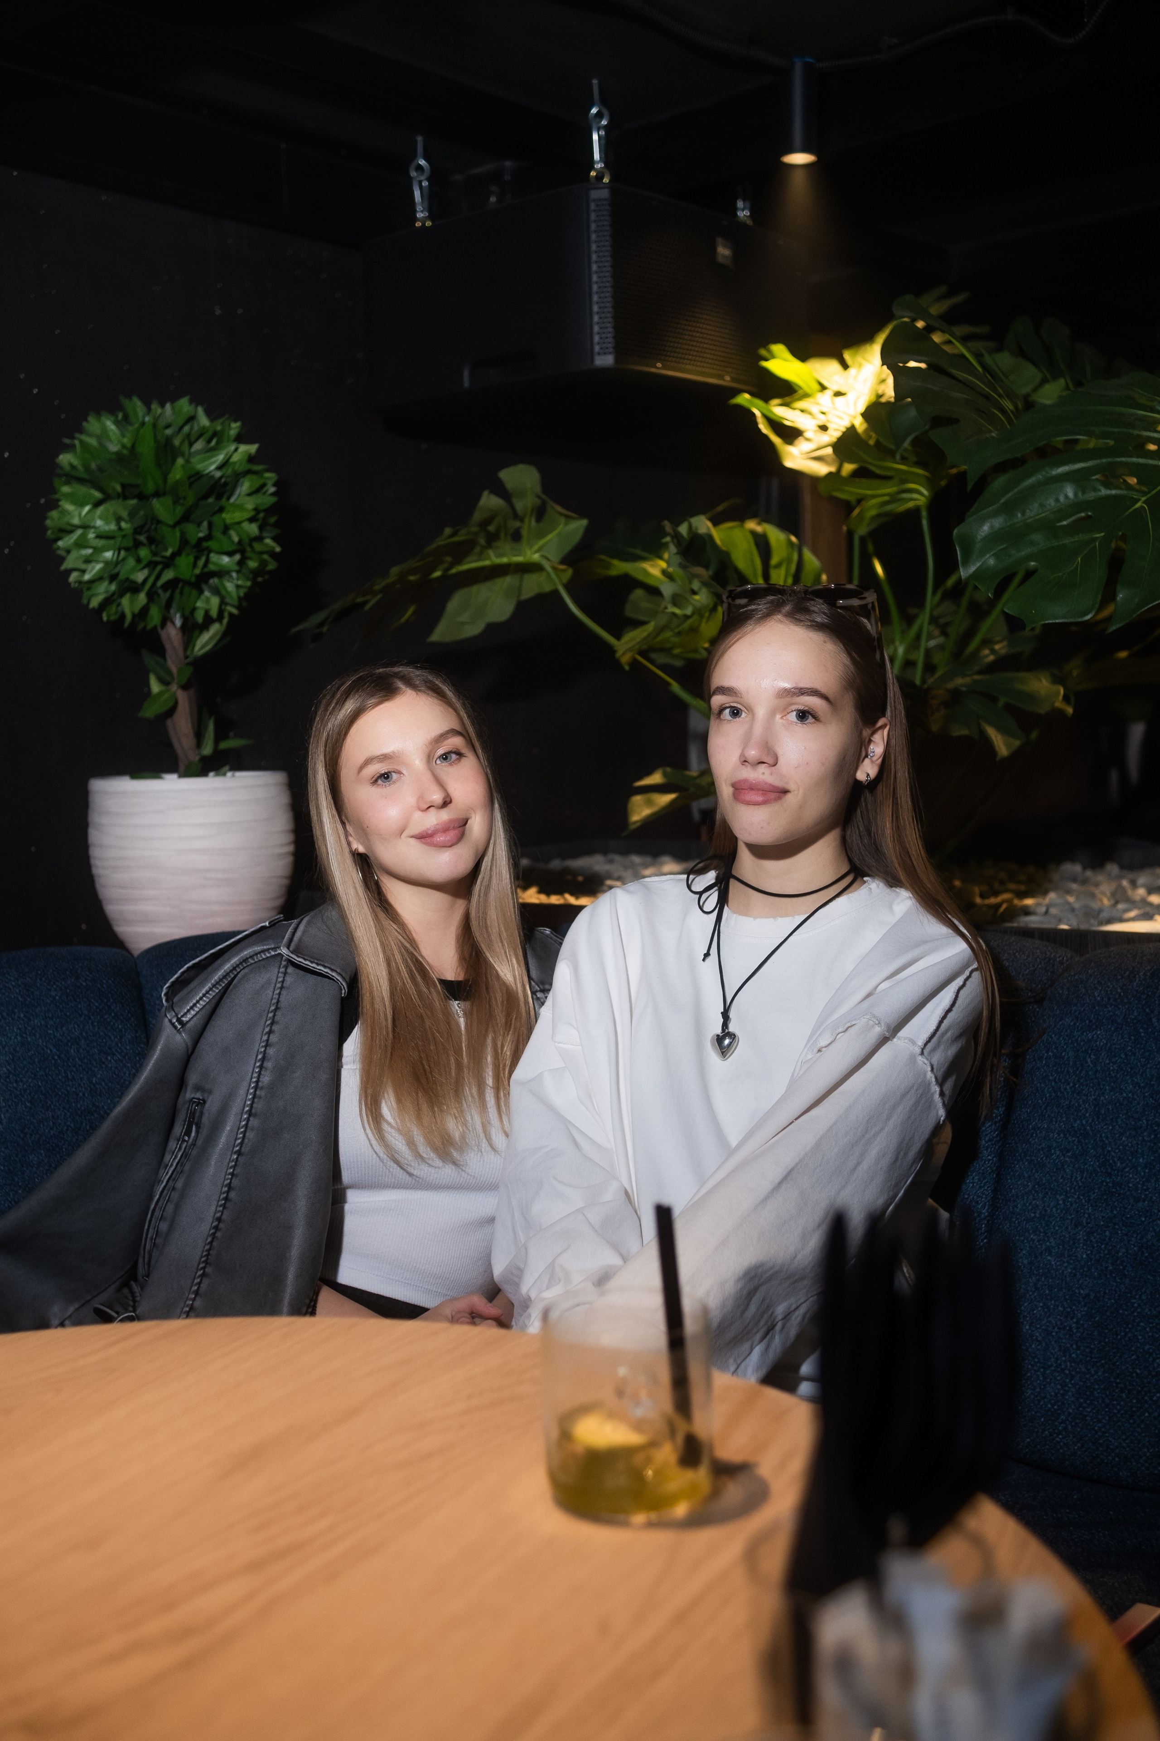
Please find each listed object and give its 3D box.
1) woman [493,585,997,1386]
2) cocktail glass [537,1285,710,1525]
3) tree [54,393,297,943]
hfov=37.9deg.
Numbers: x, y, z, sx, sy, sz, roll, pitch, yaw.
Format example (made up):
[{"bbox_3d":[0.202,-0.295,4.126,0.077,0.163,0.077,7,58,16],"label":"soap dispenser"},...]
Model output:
[{"bbox_3d":[0.060,0.400,1.320,0.500,1.270,0.720,2,3,19],"label":"woman"},{"bbox_3d":[0.024,0.271,0.865,0.086,0.092,0.086,1,3,0],"label":"cocktail glass"},{"bbox_3d":[-0.493,-0.228,2.050,0.285,0.690,0.285,1,3,0],"label":"tree"}]

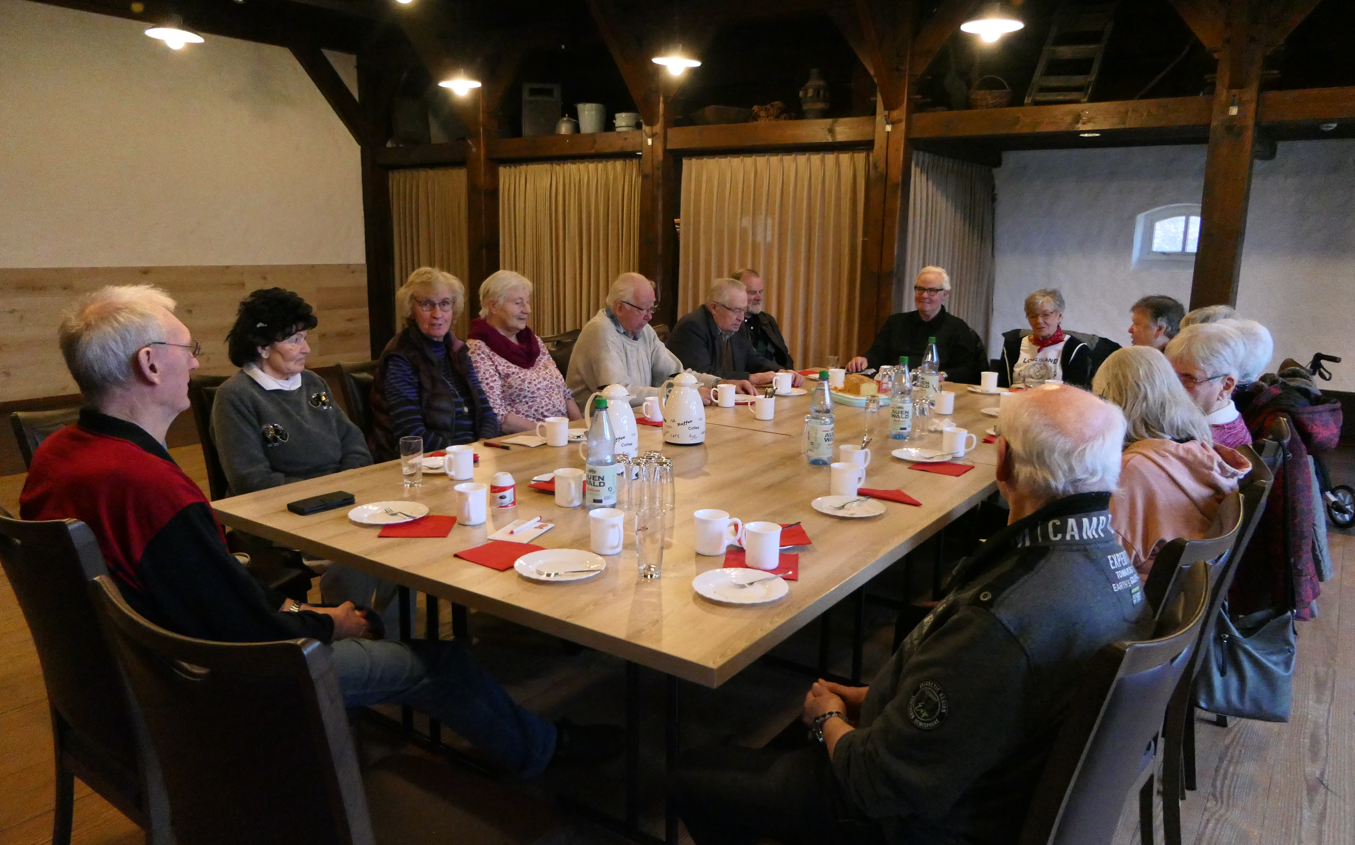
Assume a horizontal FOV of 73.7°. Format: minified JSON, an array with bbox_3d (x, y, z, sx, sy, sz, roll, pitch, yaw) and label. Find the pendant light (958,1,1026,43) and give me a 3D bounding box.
[{"bbox_3d":[1.477,-1.871,4.233,0.295,0.185,0.295,6,13,28],"label":"pendant light"}]

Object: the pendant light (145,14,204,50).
[{"bbox_3d":[-2.599,-2.016,4.679,0.275,0.165,0.275,9,14,35],"label":"pendant light"}]

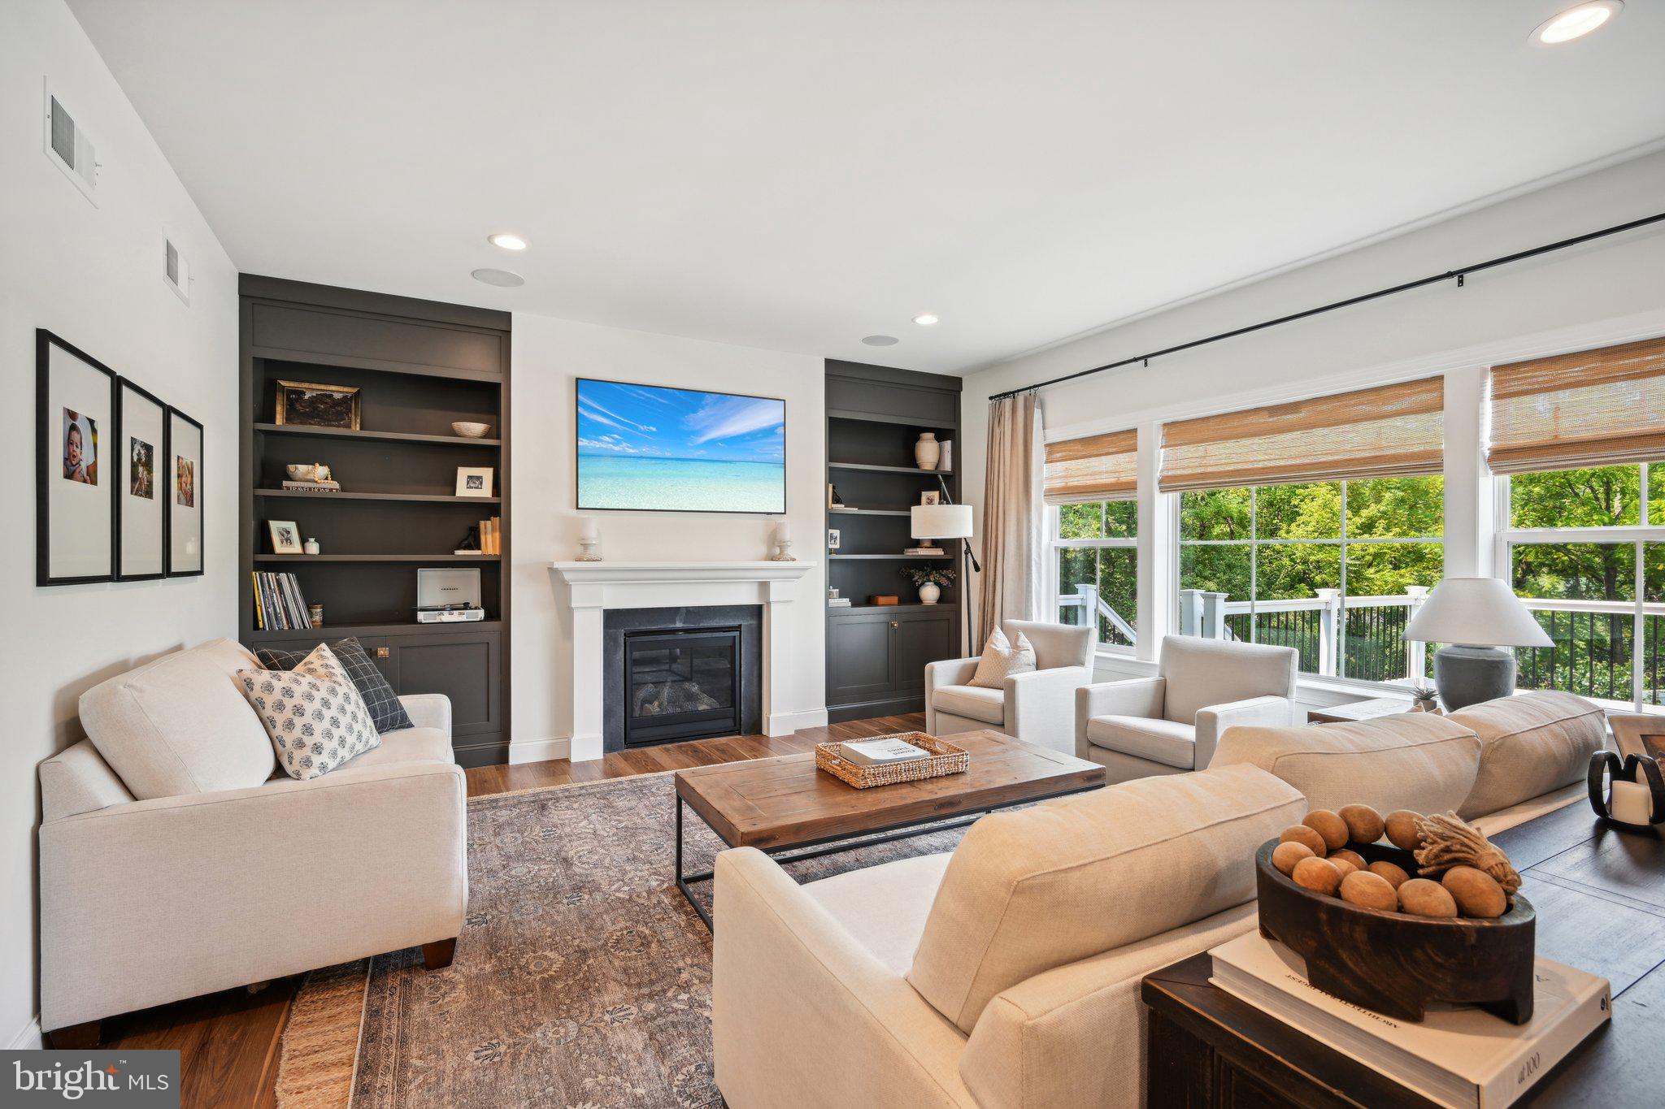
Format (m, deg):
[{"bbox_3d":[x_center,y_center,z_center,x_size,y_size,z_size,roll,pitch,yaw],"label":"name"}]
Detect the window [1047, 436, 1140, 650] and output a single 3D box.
[{"bbox_3d":[1.773,-0.083,5.029,0.110,1.430,0.830,0,0,-29],"label":"window"}]

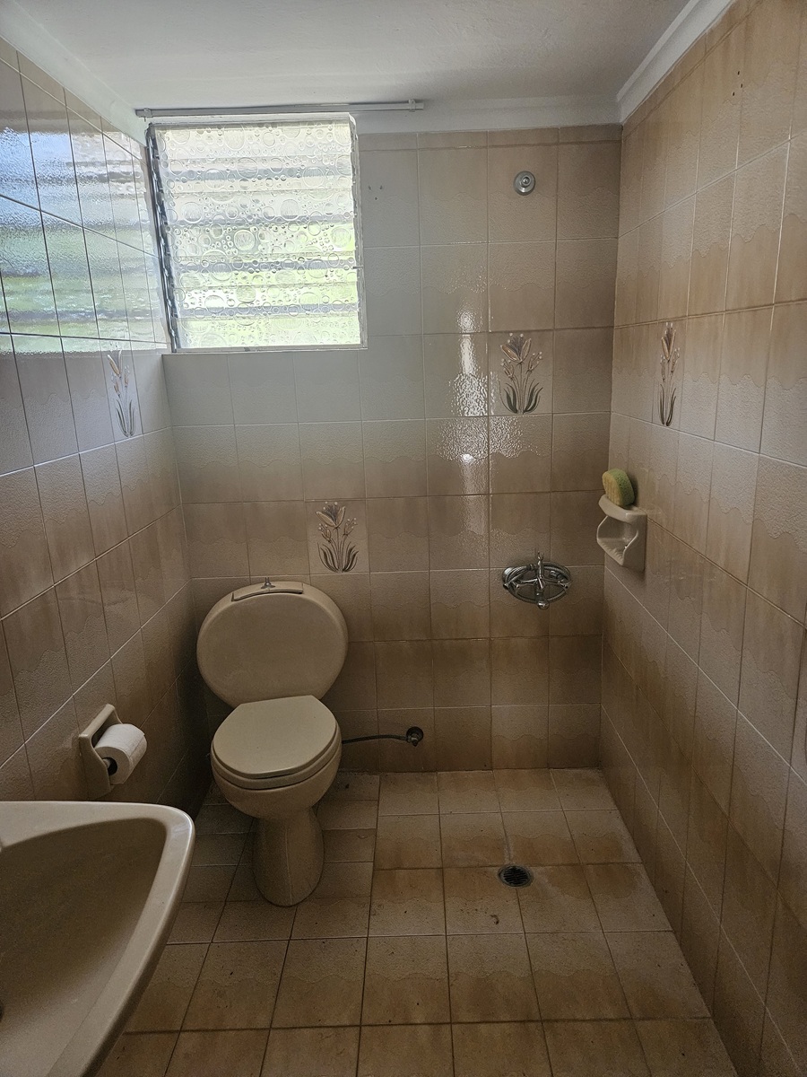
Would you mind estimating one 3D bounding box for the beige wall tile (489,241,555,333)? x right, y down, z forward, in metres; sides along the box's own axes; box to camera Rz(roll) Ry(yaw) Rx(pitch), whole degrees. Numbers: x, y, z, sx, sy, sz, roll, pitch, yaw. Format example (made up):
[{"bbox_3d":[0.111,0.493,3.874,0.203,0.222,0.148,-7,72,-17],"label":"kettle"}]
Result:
[{"bbox_3d":[0.355,-0.752,2.139,0.200,0.252,0.012,-2,16,1],"label":"beige wall tile"}]

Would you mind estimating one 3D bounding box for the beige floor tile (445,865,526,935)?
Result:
[{"bbox_3d":[0.214,0.992,1.961,0.199,0.010,0.251,-2,14,1],"label":"beige floor tile"}]

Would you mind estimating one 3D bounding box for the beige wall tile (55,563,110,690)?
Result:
[{"bbox_3d":[-0.737,0.199,1.643,0.010,0.250,0.199,-2,14,1],"label":"beige wall tile"}]

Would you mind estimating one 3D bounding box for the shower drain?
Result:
[{"bbox_3d":[0.322,0.966,2.039,0.097,0.010,0.097,-2,14,1],"label":"shower drain"}]

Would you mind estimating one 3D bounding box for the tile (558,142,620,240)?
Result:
[{"bbox_3d":[0.534,-1.001,2.067,0.179,0.252,0.012,-2,16,1],"label":"tile"}]

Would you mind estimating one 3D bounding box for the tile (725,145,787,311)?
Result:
[{"bbox_3d":[0.630,-0.541,1.274,0.010,0.250,0.199,-2,14,1],"label":"tile"}]

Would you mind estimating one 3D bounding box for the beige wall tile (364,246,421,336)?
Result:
[{"bbox_3d":[-0.030,-0.739,2.149,0.170,0.250,0.010,-2,16,2],"label":"beige wall tile"}]

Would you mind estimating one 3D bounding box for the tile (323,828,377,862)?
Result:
[{"bbox_3d":[-0.188,0.950,2.198,0.200,0.010,0.149,-2,14,1],"label":"tile"}]

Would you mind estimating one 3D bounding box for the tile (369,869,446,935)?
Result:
[{"bbox_3d":[0.013,1.006,1.978,0.202,0.012,0.250,-2,15,1],"label":"tile"}]

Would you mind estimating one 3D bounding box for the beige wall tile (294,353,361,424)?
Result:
[{"bbox_3d":[-0.234,-0.475,2.231,0.199,0.212,0.010,-2,14,1],"label":"beige wall tile"}]

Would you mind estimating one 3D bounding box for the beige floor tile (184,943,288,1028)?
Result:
[{"bbox_3d":[-0.396,1.079,1.733,0.200,0.010,0.250,-2,14,1],"label":"beige floor tile"}]

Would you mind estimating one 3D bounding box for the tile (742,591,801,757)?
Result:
[{"bbox_3d":[0.660,0.238,1.279,0.010,0.251,0.200,-2,14,1],"label":"tile"}]

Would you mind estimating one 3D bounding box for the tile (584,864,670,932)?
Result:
[{"bbox_3d":[0.607,0.984,1.964,0.178,0.012,0.250,-2,15,1],"label":"tile"}]

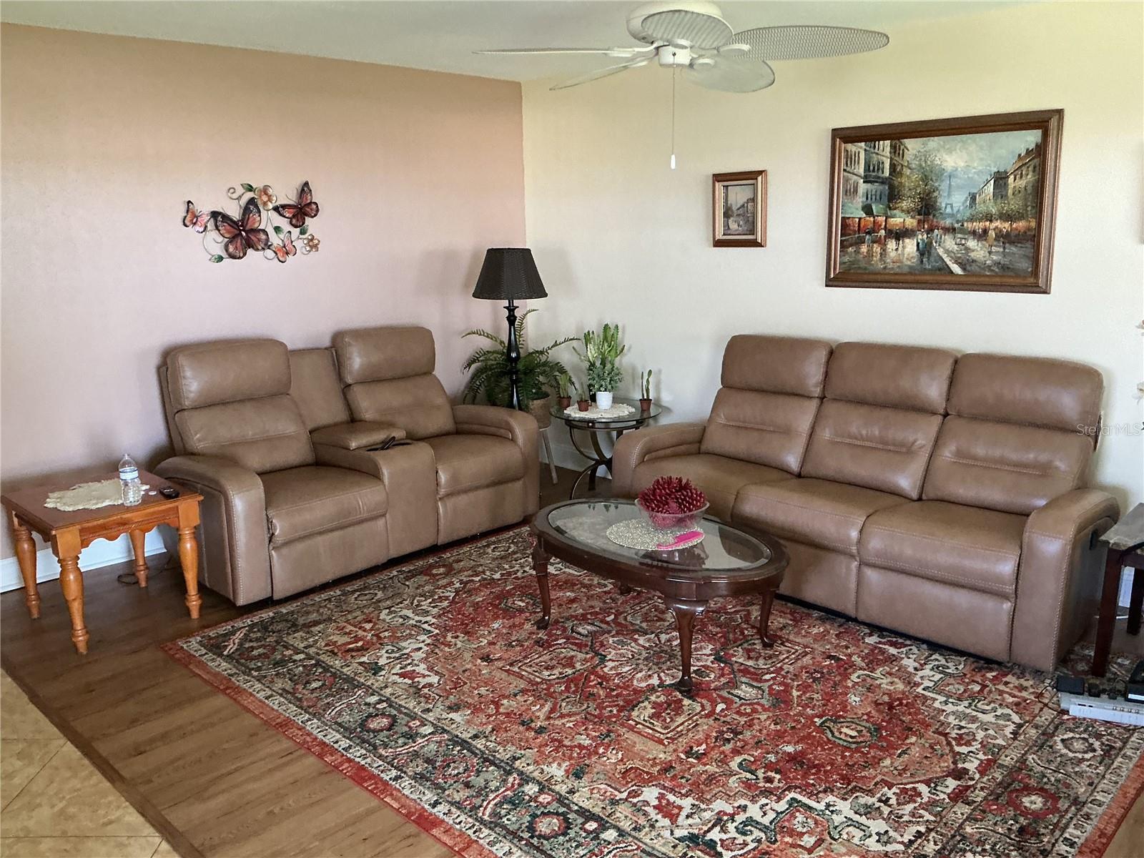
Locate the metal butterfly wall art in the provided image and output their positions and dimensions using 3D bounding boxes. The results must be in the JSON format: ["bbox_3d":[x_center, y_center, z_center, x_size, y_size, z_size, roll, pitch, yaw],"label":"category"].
[{"bbox_3d":[-1.616,-1.058,4.906,0.050,0.409,0.758,11,17,44],"label":"metal butterfly wall art"}]

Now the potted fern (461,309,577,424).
[{"bbox_3d":[-0.314,-0.360,5.882,0.700,0.720,0.720,-1,12,0],"label":"potted fern"}]

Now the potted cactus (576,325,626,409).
[{"bbox_3d":[0.176,-0.363,5.504,0.270,0.481,0.250,-1,12,0],"label":"potted cactus"}]

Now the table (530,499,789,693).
[{"bbox_3d":[0.300,0.603,3.676,1.150,0.435,0.710,11,17,44],"label":"table"}]

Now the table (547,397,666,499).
[{"bbox_3d":[0.208,0.154,5.523,0.635,0.530,0.635,-1,12,0],"label":"table"}]

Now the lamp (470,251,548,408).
[{"bbox_3d":[-0.343,-0.322,5.613,0.430,1.445,0.430,-1,12,0],"label":"lamp"}]

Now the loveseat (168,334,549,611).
[{"bbox_3d":[-1.069,0.077,4.796,0.940,1.045,1.750,11,17,43],"label":"loveseat"}]

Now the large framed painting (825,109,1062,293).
[{"bbox_3d":[1.623,-0.995,4.288,1.040,0.737,0.042,11,17,43],"label":"large framed painting"}]

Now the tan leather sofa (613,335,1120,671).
[{"bbox_3d":[1.245,0.169,4.243,2.080,1.005,0.920,11,17,44],"label":"tan leather sofa"}]

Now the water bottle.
[{"bbox_3d":[-1.755,0.200,3.802,0.066,0.198,0.066,11,17,43],"label":"water bottle"}]

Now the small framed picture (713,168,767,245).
[{"bbox_3d":[0.875,-1.141,5.008,0.335,0.378,0.035,11,17,43],"label":"small framed picture"}]

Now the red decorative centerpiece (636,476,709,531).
[{"bbox_3d":[0.387,0.277,3.665,0.280,0.200,0.280,-1,12,0],"label":"red decorative centerpiece"}]

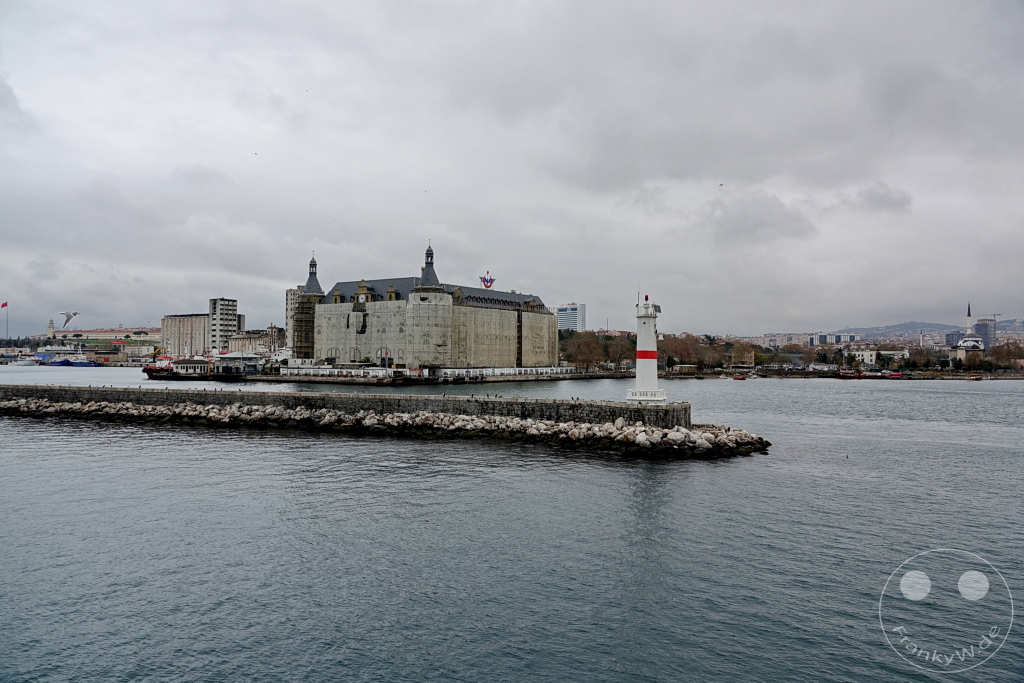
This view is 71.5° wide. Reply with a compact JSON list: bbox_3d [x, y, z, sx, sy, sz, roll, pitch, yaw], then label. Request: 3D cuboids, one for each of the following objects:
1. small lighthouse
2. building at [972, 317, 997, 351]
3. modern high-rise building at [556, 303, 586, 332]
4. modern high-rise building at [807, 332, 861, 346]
[{"bbox_3d":[15.208,0.855,80.000,4.100,12.300,4.100,0,-1,16],"label":"small lighthouse"},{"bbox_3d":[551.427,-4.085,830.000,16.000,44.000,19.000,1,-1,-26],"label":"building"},{"bbox_3d":[107.087,-39.595,1280.000,44.000,60.000,30.000,-1,-1,30],"label":"modern high-rise building"},{"bbox_3d":[578.628,-2.160,1280.000,97.000,26.000,21.000,0,-1,-16],"label":"modern high-rise building"}]

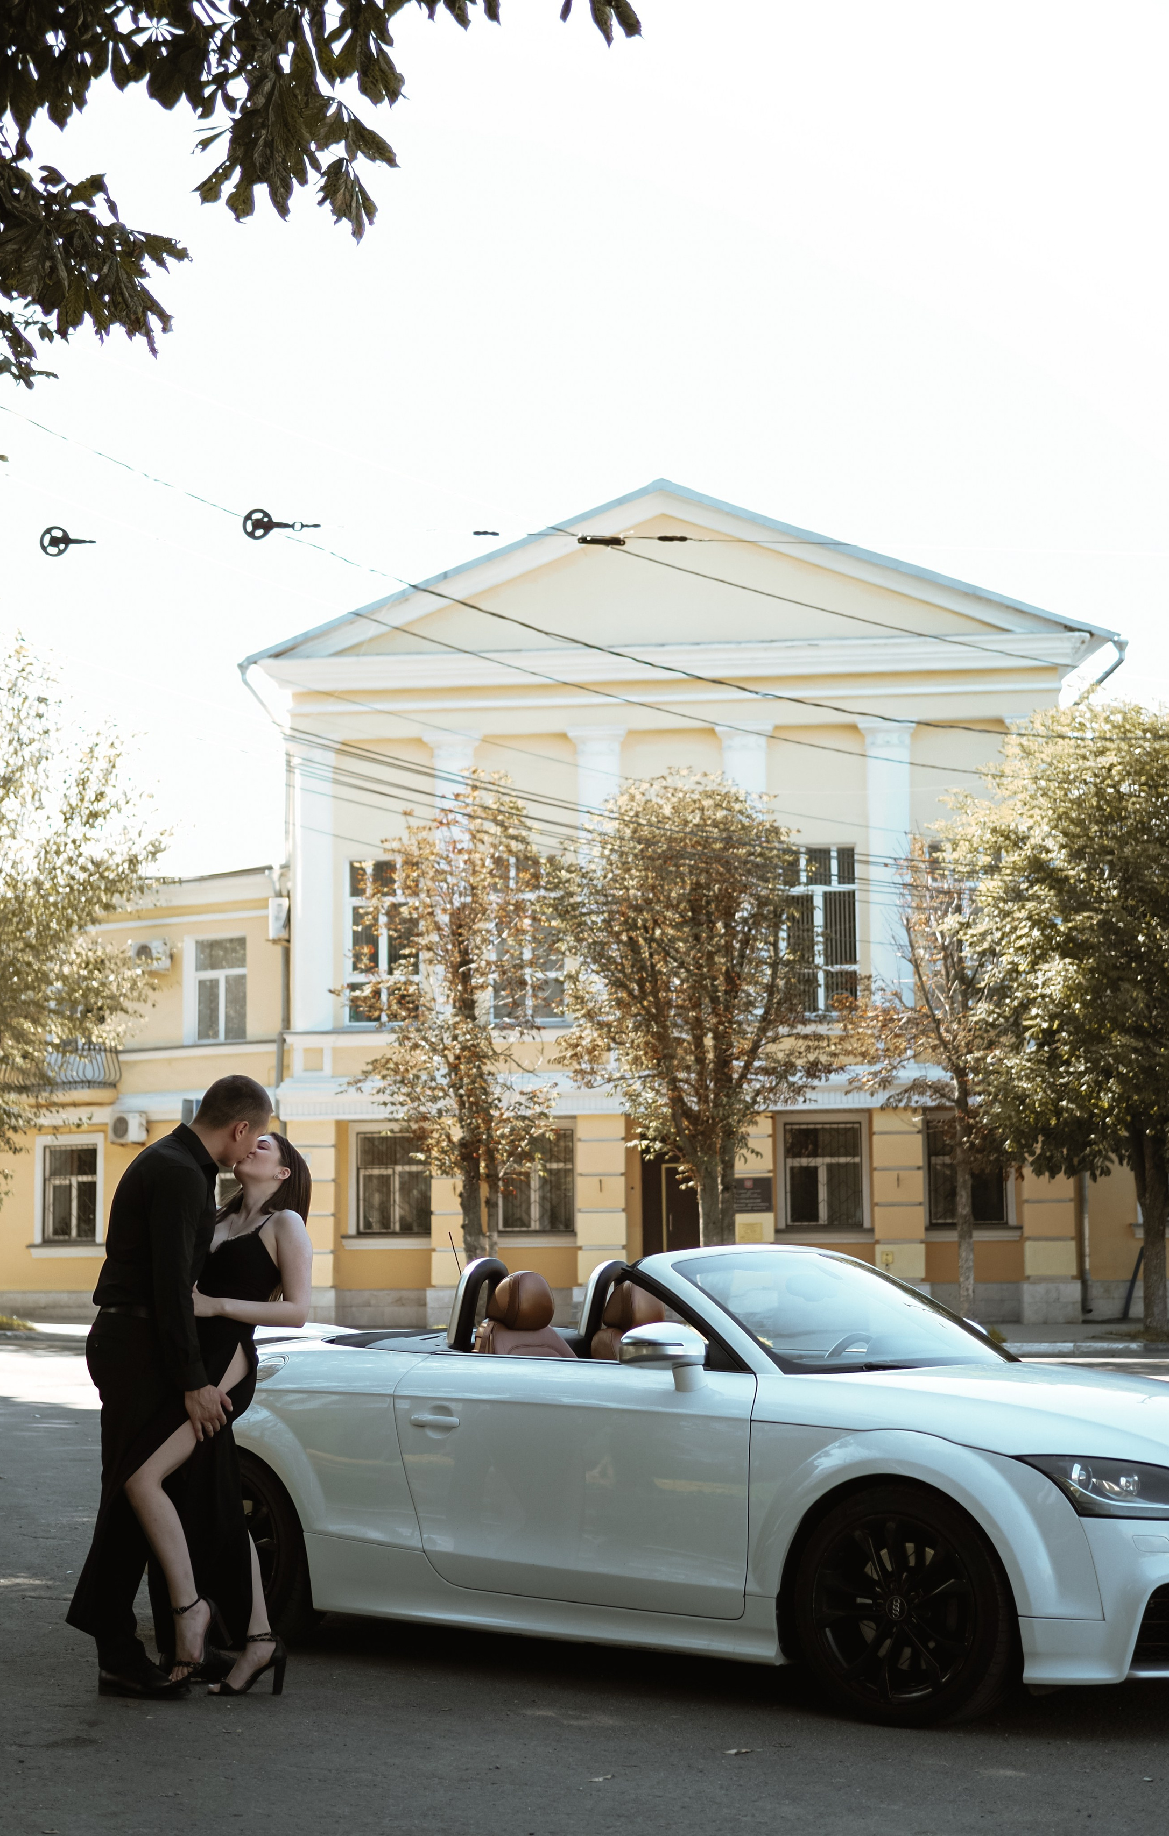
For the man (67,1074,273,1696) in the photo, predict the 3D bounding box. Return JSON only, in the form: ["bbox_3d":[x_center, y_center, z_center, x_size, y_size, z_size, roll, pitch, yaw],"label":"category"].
[{"bbox_3d":[-1.250,1.389,8.011,0.580,1.838,0.540,1,-7,-13],"label":"man"}]

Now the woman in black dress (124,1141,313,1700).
[{"bbox_3d":[-1.089,1.473,7.939,0.520,1.650,0.470,2,-8,-24],"label":"woman in black dress"}]

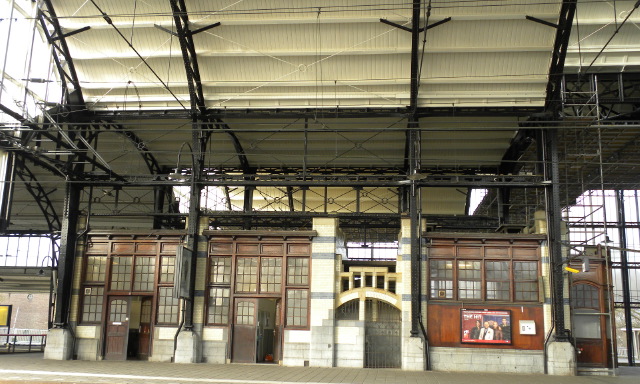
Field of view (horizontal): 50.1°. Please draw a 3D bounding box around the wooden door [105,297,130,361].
[{"bbox_3d":[-7.782,5.256,26.396,0.852,2.414,0.060,1,-11,6],"label":"wooden door"}]

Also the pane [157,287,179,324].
[{"bbox_3d":[-5.681,4.262,25.651,0.804,1.386,0.050,0,-11,5],"label":"pane"}]

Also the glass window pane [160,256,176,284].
[{"bbox_3d":[-5.643,2.939,25.898,0.776,1.008,0.050,0,-11,5],"label":"glass window pane"}]

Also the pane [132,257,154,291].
[{"bbox_3d":[-6.672,3.106,25.964,0.839,1.330,0.050,0,-11,5],"label":"pane"}]

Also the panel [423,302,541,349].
[{"bbox_3d":[6.048,4.909,25.066,4.193,1.679,0.060,1,-11,6],"label":"panel"}]

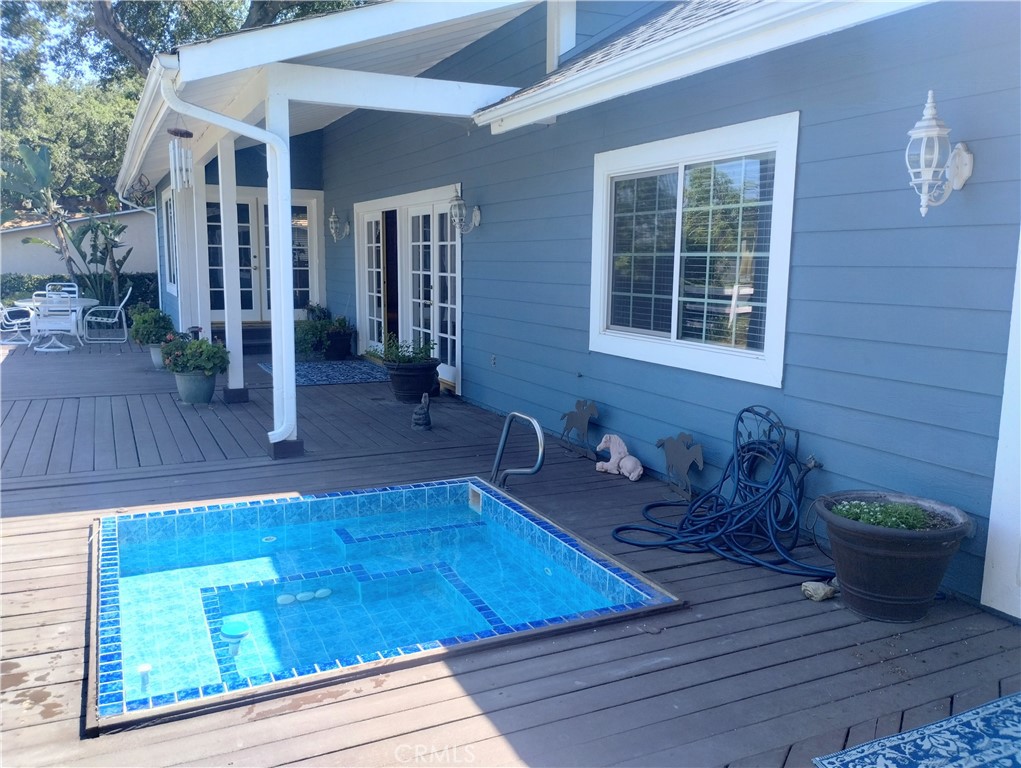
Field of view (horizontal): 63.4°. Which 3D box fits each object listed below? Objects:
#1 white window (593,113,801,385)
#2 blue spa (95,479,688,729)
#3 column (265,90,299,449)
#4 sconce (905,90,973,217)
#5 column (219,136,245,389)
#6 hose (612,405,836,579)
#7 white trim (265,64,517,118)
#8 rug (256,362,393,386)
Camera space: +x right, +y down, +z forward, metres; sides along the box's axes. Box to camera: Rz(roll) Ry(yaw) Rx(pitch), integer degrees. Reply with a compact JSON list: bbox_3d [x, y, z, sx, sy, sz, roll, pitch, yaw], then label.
[{"bbox_3d":[1.039,-0.829,5.274,0.050,1.448,2.014,-3,10,-25],"label":"white window"},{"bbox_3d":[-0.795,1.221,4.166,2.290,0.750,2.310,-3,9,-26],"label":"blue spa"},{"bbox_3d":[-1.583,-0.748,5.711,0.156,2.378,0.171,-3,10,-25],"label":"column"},{"bbox_3d":[1.830,-0.976,3.532,0.325,0.520,0.190,-3,9,-26],"label":"sconce"},{"bbox_3d":[-2.643,-1.095,7.795,0.151,2.358,0.140,-3,10,-25],"label":"column"},{"bbox_3d":[1.090,0.494,4.155,0.903,0.632,1.174,-3,10,-25],"label":"hose"},{"bbox_3d":[-0.772,-2.056,5.883,1.897,0.246,0.110,-3,10,-25],"label":"white trim"},{"bbox_3d":[-2.220,-0.155,10.086,1.345,0.012,2.017,-3,10,-25],"label":"rug"}]

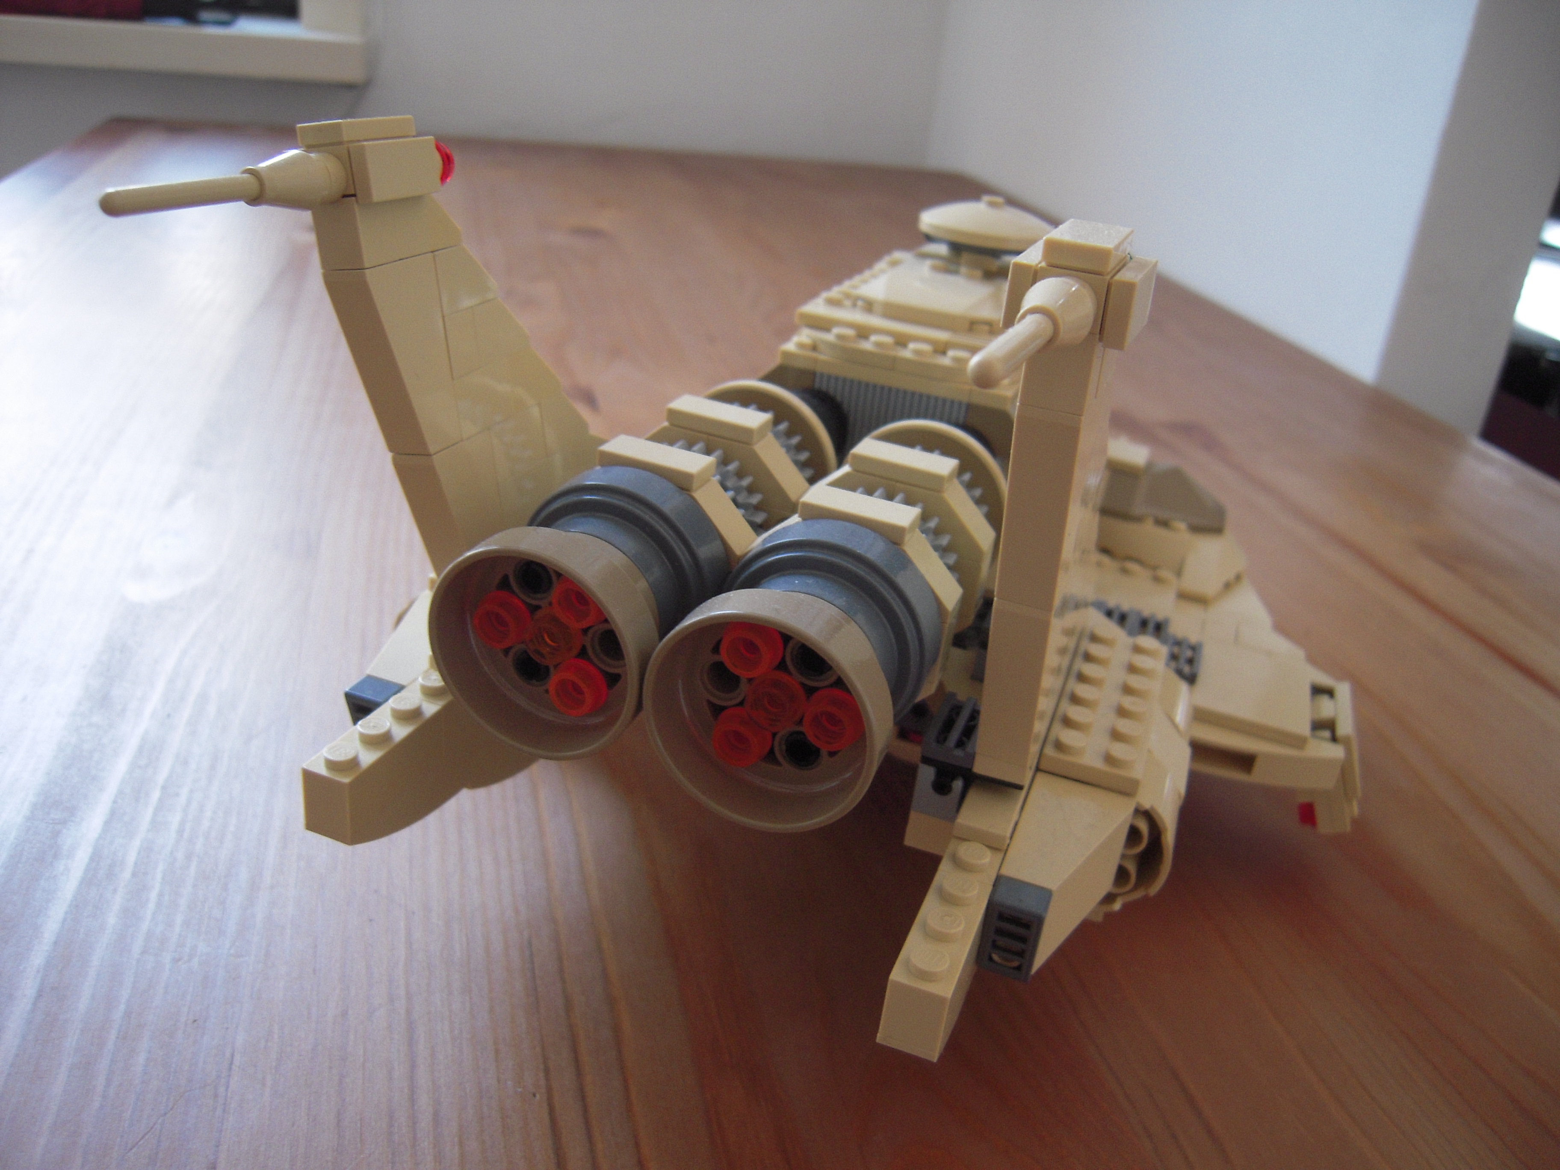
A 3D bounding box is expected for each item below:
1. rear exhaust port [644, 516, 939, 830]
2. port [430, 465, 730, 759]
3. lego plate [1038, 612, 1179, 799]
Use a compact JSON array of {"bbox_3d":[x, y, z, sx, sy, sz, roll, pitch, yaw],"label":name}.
[{"bbox_3d":[0.003,0.012,0.170,0.031,0.031,0.031,15,28,16],"label":"rear exhaust port"},{"bbox_3d":[-0.027,0.004,0.178,0.031,0.031,0.031,15,28,16],"label":"port"},{"bbox_3d":[0.057,0.020,0.219,0.016,0.005,0.049,15,28,16],"label":"lego plate"}]

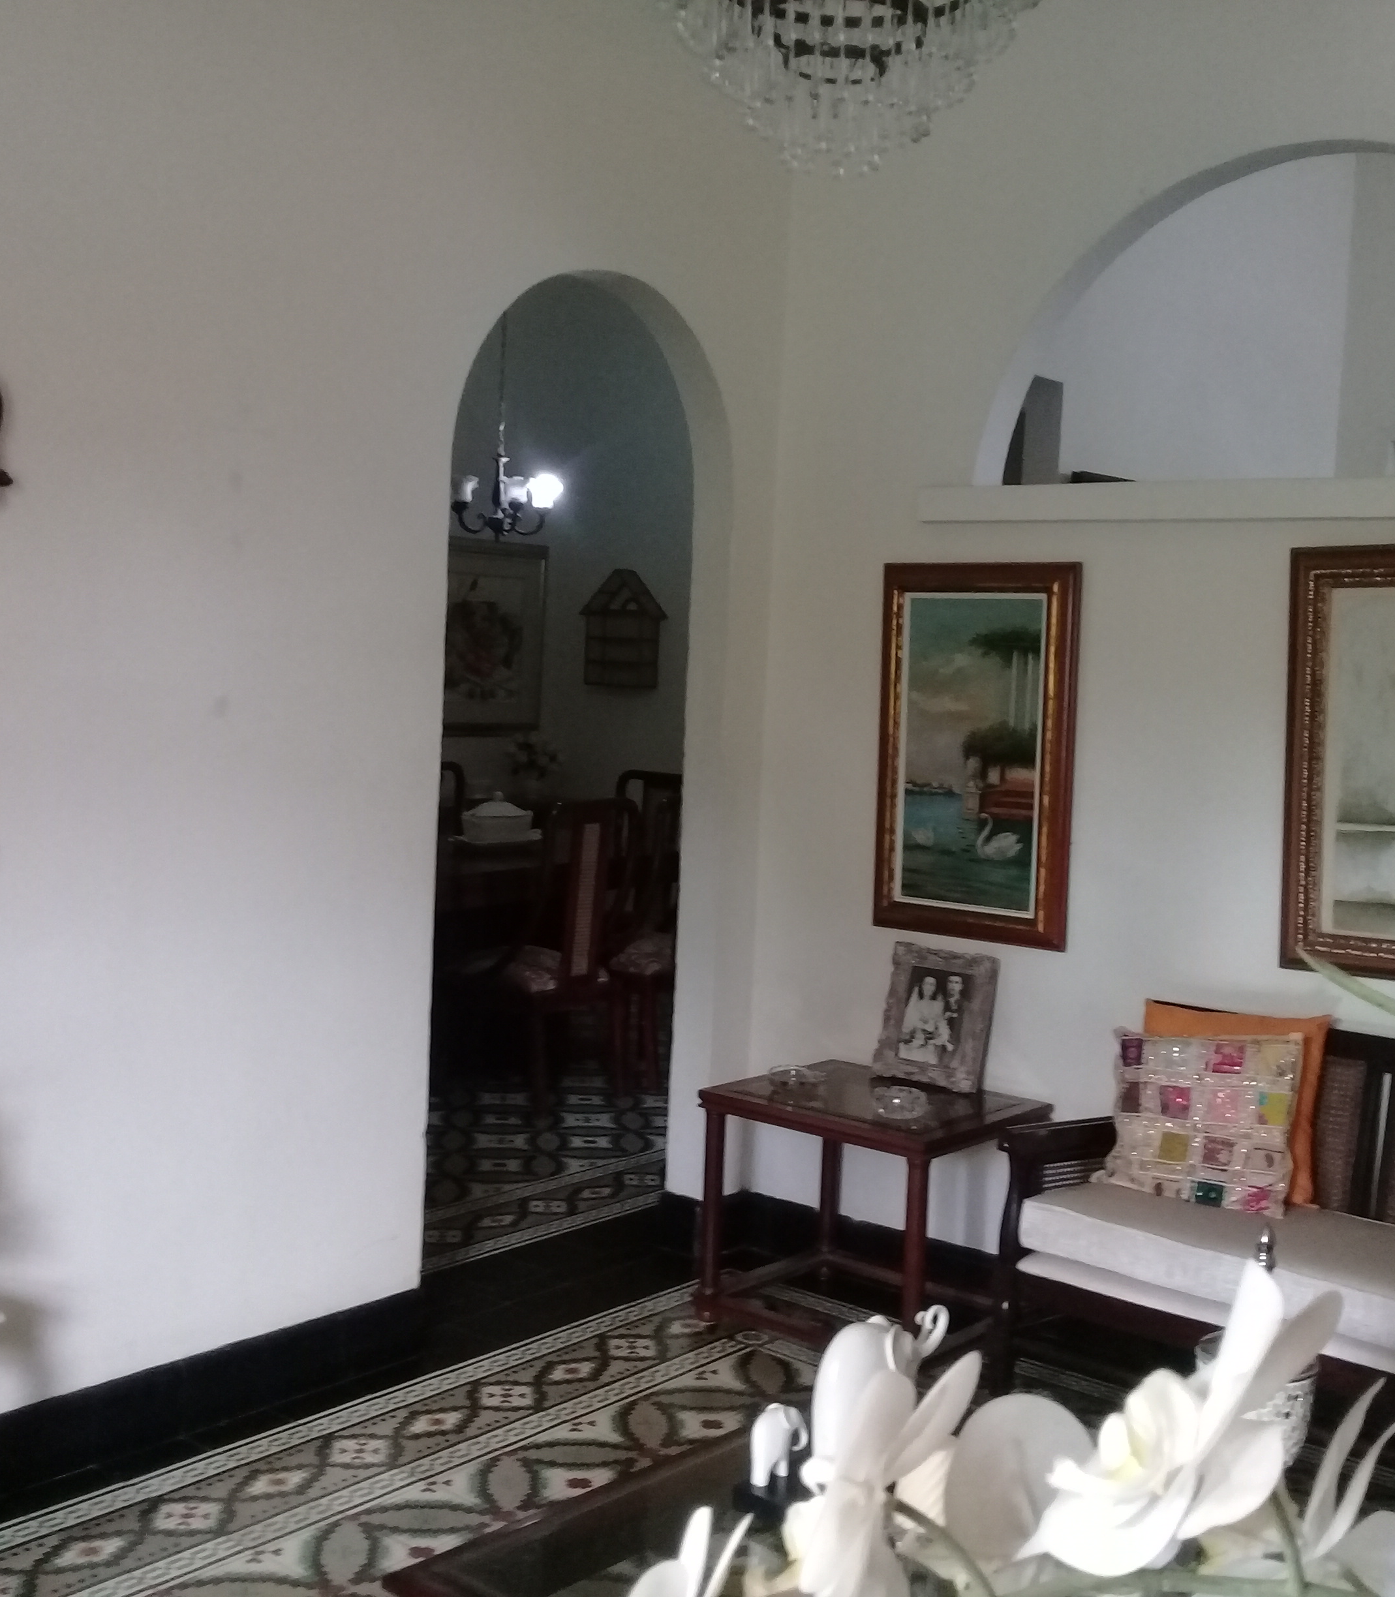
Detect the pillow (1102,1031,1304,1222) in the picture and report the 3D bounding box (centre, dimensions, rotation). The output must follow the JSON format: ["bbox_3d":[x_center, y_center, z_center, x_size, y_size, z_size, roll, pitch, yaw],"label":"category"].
[{"bbox_3d":[1.051,0.662,4.007,0.400,0.370,0.125,6,-9,38],"label":"pillow"}]

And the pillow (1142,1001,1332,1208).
[{"bbox_3d":[1.127,0.636,4.087,0.405,0.400,0.120,6,-7,38],"label":"pillow"}]

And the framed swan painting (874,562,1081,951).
[{"bbox_3d":[0.660,-0.108,4.544,0.530,0.900,0.040,6,7,38],"label":"framed swan painting"}]

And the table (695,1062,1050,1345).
[{"bbox_3d":[0.402,0.971,4.453,0.645,0.550,0.535,6,5,38],"label":"table"}]

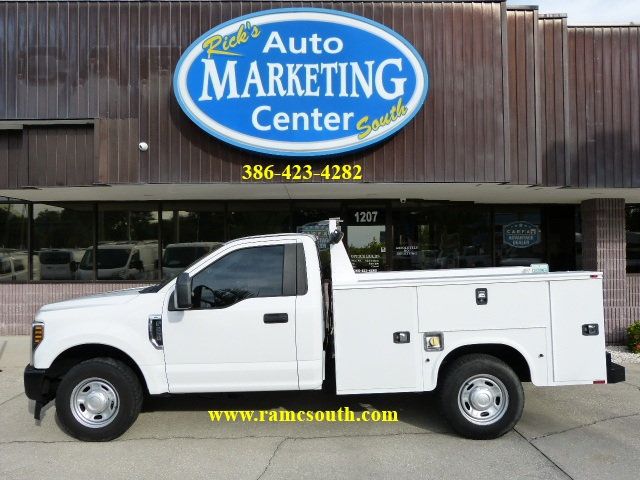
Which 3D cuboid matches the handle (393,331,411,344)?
[{"bbox_3d":[0.747,0.892,4.735,0.155,0.115,0.045,-3,-1,1],"label":"handle"}]

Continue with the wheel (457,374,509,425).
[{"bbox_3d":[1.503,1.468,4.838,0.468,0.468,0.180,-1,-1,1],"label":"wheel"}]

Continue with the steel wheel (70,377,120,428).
[{"bbox_3d":[-2.092,1.520,4.910,0.468,0.468,0.180,-1,-1,1],"label":"steel wheel"}]

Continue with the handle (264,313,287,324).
[{"bbox_3d":[-0.401,0.720,4.745,0.225,0.098,0.055,-1,-1,1],"label":"handle"}]

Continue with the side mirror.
[{"bbox_3d":[-1.208,0.456,4.580,0.140,0.325,0.260,0,-1,-11],"label":"side mirror"}]

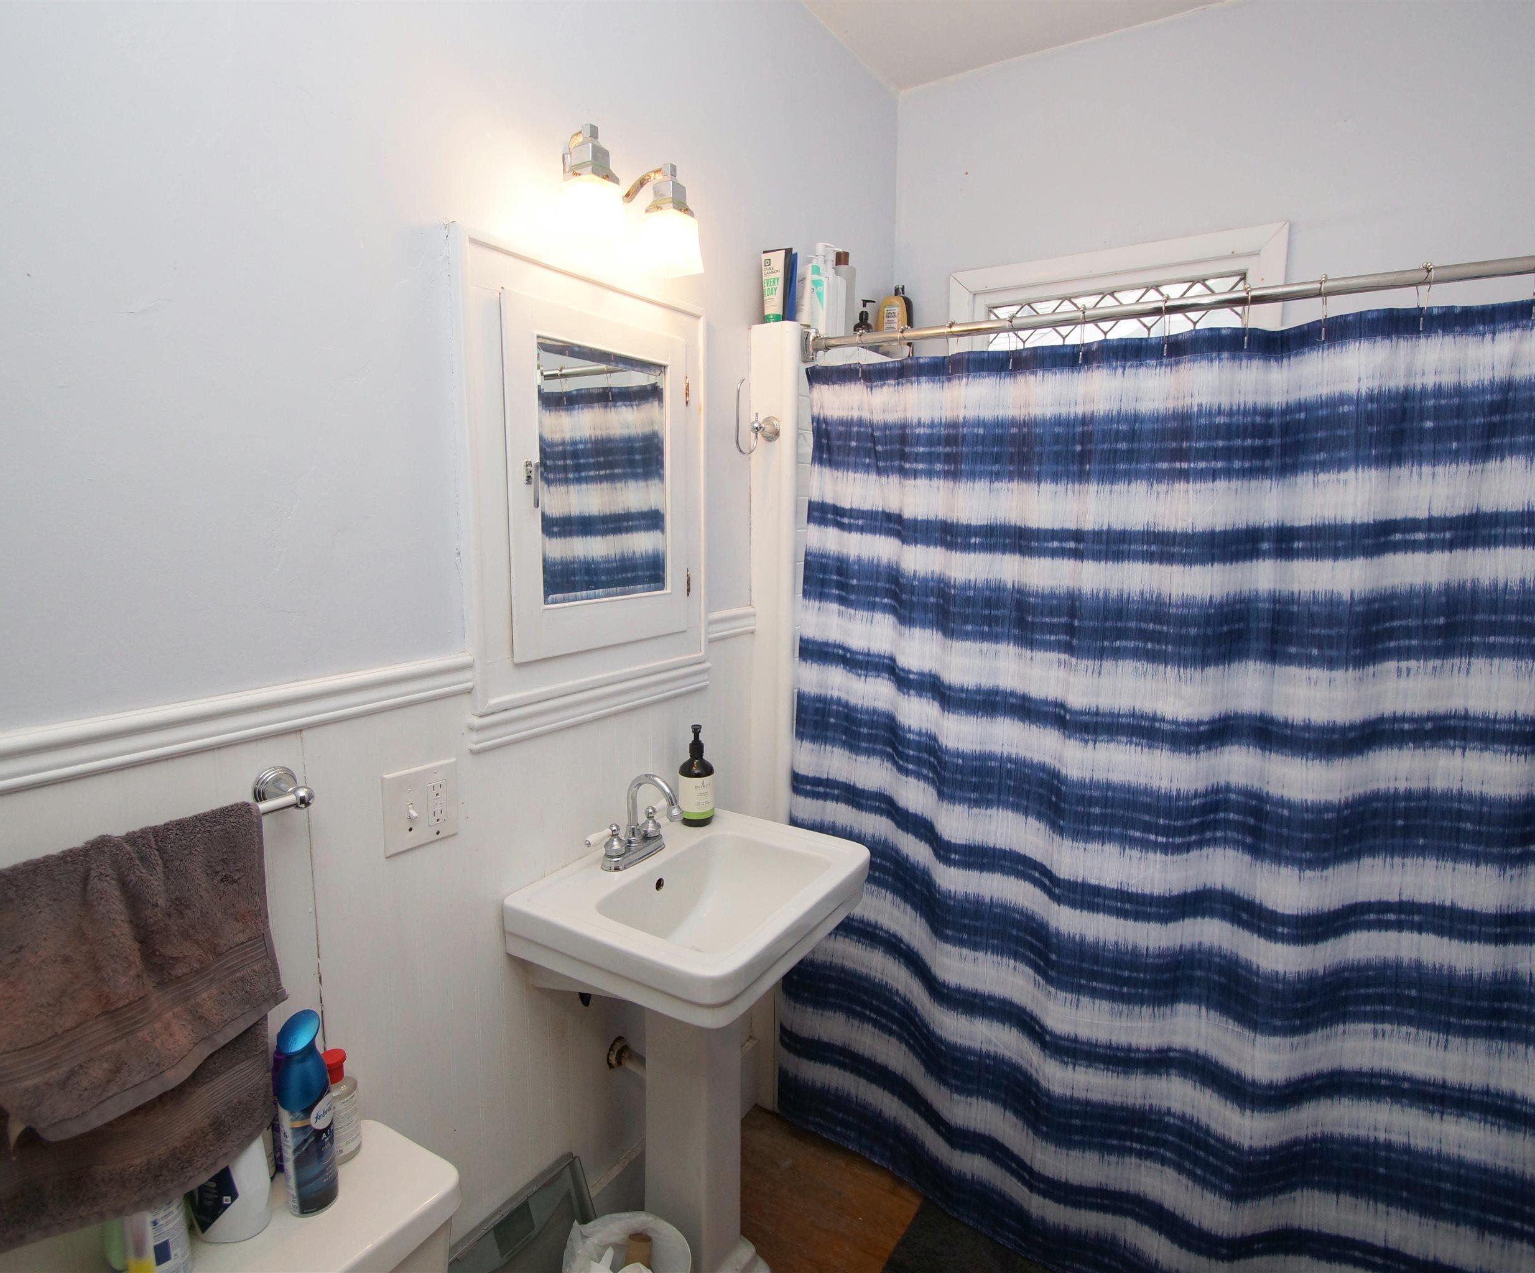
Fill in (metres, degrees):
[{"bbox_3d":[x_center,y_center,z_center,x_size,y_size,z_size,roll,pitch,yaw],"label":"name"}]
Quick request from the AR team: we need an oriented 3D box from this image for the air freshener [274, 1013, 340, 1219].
[{"bbox_3d":[-0.532,0.548,0.924,0.055,0.238,0.053,0,9,-3],"label":"air freshener"}]

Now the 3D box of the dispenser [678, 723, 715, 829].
[{"bbox_3d":[-0.143,0.278,1.617,0.071,0.204,0.071,-3,10,-21],"label":"dispenser"}]

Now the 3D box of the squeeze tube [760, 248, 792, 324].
[{"bbox_3d":[0.023,-0.754,1.740,0.061,0.160,0.045,2,9,10],"label":"squeeze tube"}]

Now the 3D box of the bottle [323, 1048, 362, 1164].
[{"bbox_3d":[-0.545,0.590,1.009,0.049,0.127,0.052,6,10,31],"label":"bottle"}]

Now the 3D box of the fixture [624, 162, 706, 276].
[{"bbox_3d":[-0.175,-0.684,1.305,0.132,0.160,0.083,6,10,31],"label":"fixture"}]

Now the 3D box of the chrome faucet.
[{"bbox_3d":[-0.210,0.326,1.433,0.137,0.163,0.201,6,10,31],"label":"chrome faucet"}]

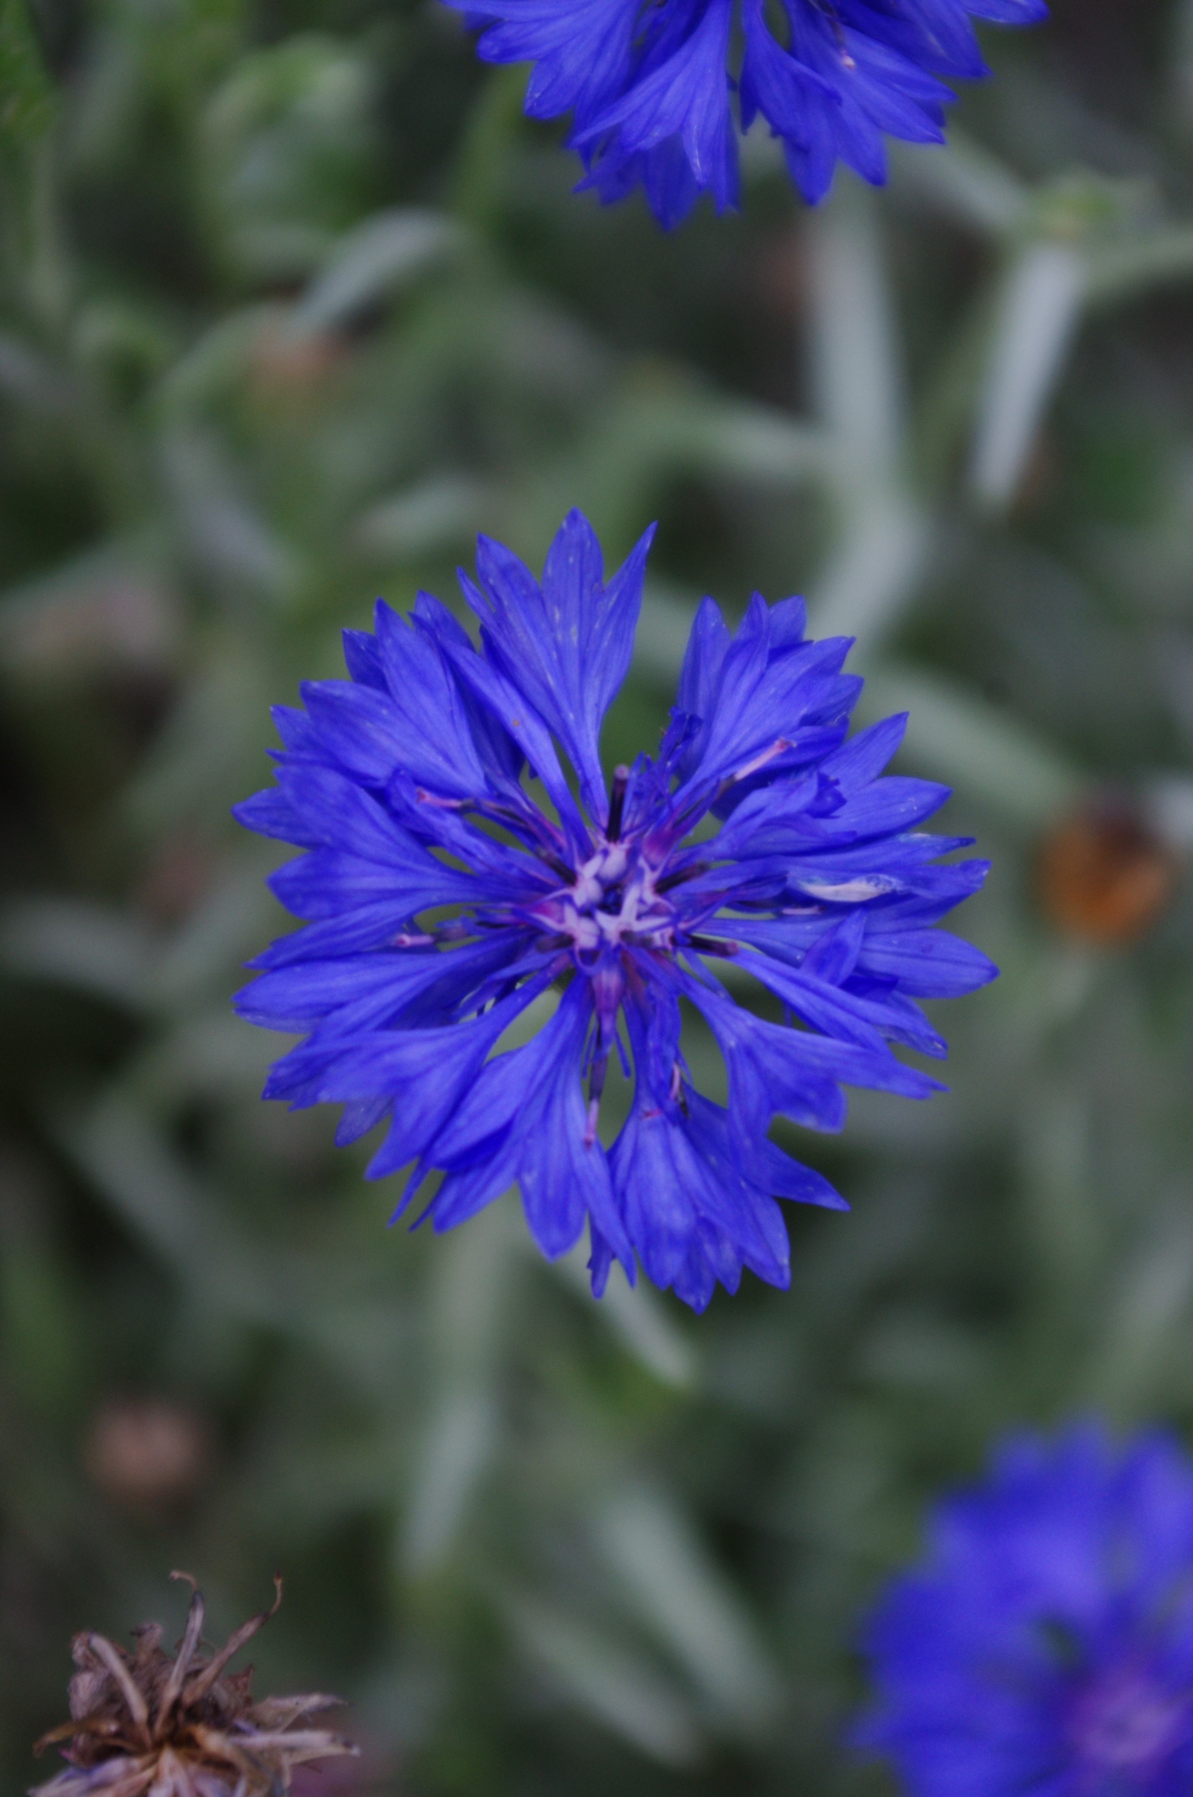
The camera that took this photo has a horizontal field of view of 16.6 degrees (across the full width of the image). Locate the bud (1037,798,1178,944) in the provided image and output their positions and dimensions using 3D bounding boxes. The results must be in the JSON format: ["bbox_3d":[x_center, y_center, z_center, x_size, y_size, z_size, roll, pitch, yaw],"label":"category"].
[{"bbox_3d":[0.044,-0.002,0.350,0.012,0.013,0.012,0,55,0],"label":"bud"}]

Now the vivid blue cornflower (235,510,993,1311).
[{"bbox_3d":[0.001,0.001,0.242,0.044,0.024,0.046,0,78,0],"label":"vivid blue cornflower"}]

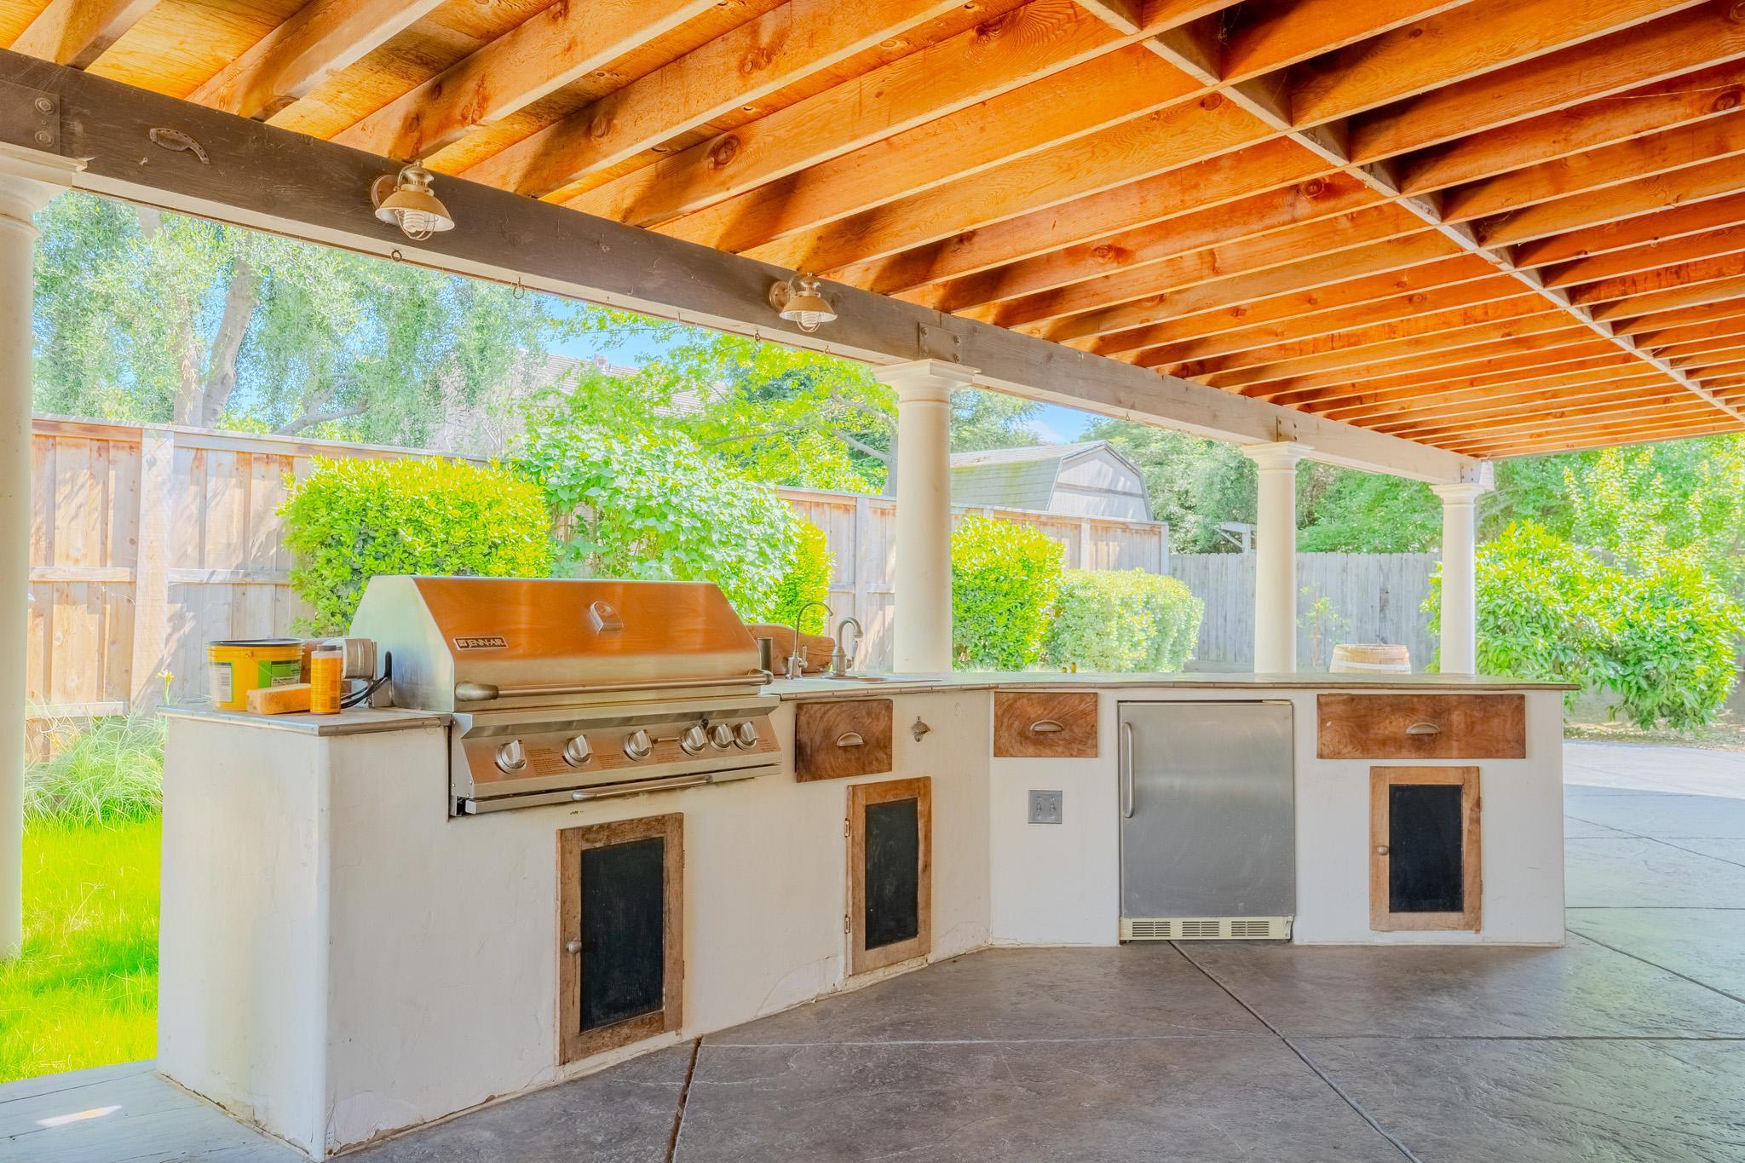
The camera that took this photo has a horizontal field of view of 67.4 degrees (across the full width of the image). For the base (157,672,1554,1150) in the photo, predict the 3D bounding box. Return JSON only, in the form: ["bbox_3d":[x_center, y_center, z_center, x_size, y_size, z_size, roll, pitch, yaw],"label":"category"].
[{"bbox_3d":[0.243,0.807,4.434,4.652,0.900,1.743,1,-2,-27],"label":"base"}]

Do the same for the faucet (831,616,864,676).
[{"bbox_3d":[-0.094,0.247,4.927,0.150,0.215,0.100,-1,-2,37],"label":"faucet"}]

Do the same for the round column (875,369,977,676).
[{"bbox_3d":[0.301,0.045,7.508,0.420,2.559,0.420,-1,-2,42],"label":"round column"}]

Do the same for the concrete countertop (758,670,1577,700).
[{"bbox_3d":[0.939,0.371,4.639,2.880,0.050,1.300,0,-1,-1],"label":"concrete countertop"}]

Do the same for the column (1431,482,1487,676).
[{"bbox_3d":[6.404,0.214,14.298,0.420,2.559,0.420,-1,-2,42],"label":"column"}]

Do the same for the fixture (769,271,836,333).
[{"bbox_3d":[-0.331,-1.365,6.461,0.316,0.294,0.277,-1,-2,42],"label":"fixture"}]

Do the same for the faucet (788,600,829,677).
[{"bbox_3d":[-0.243,0.211,4.725,0.190,0.275,0.055,-1,-2,37],"label":"faucet"}]

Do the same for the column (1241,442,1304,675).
[{"bbox_3d":[2.605,0.237,8.465,0.315,2.262,0.315,-1,-2,42],"label":"column"}]

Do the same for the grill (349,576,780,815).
[{"bbox_3d":[-0.787,0.269,3.466,0.640,0.555,0.946,-1,-2,43],"label":"grill"}]

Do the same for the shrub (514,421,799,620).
[{"bbox_3d":[-1.586,0.135,9.606,1.200,2.479,1.950,-1,-2,42],"label":"shrub"}]

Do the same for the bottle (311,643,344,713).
[{"bbox_3d":[-1.263,0.222,3.034,0.069,0.160,0.069,1,-2,-20],"label":"bottle"}]

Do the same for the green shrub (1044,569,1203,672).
[{"bbox_3d":[2.675,0.578,13.985,1.450,1.389,1.650,-1,-2,42],"label":"green shrub"}]

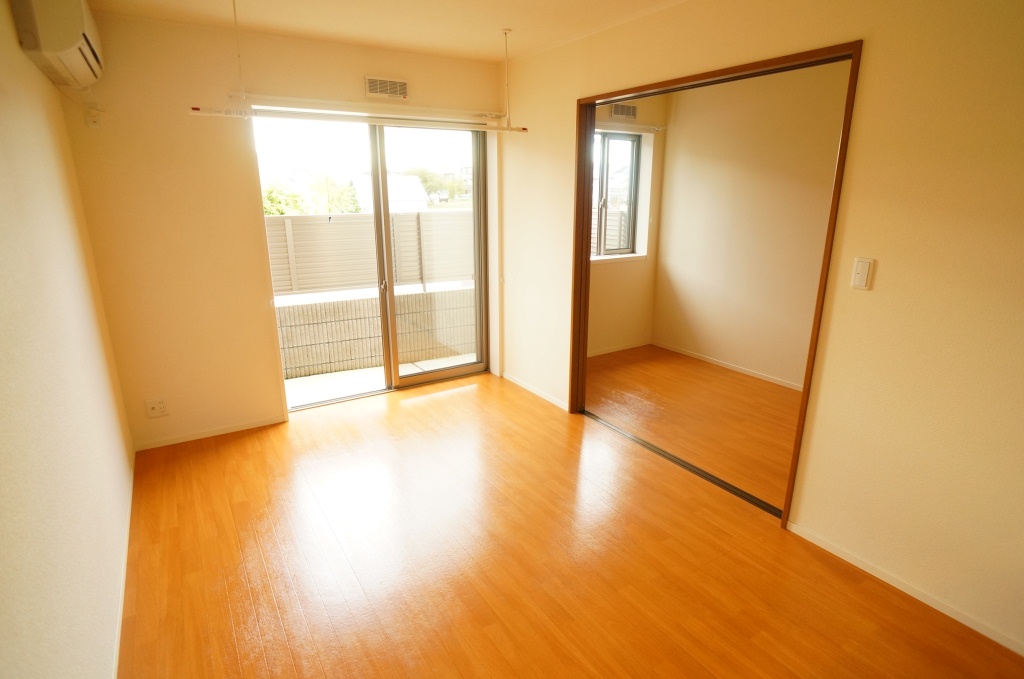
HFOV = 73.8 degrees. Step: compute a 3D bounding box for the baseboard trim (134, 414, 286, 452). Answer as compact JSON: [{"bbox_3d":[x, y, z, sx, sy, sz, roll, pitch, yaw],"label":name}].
[{"bbox_3d":[-1.867,0.585,4.302,0.924,0.058,0.014,-11,18,-36],"label":"baseboard trim"}]

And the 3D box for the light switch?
[{"bbox_3d":[1.332,-0.249,2.593,0.014,0.119,0.080,-7,16,-26],"label":"light switch"}]

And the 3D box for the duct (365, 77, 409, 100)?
[{"bbox_3d":[-0.801,-1.617,4.393,0.304,0.128,0.030,-11,18,-36],"label":"duct"}]

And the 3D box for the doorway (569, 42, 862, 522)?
[{"bbox_3d":[0.891,-0.321,3.612,0.150,2.050,1.820,-8,16,-28],"label":"doorway"}]

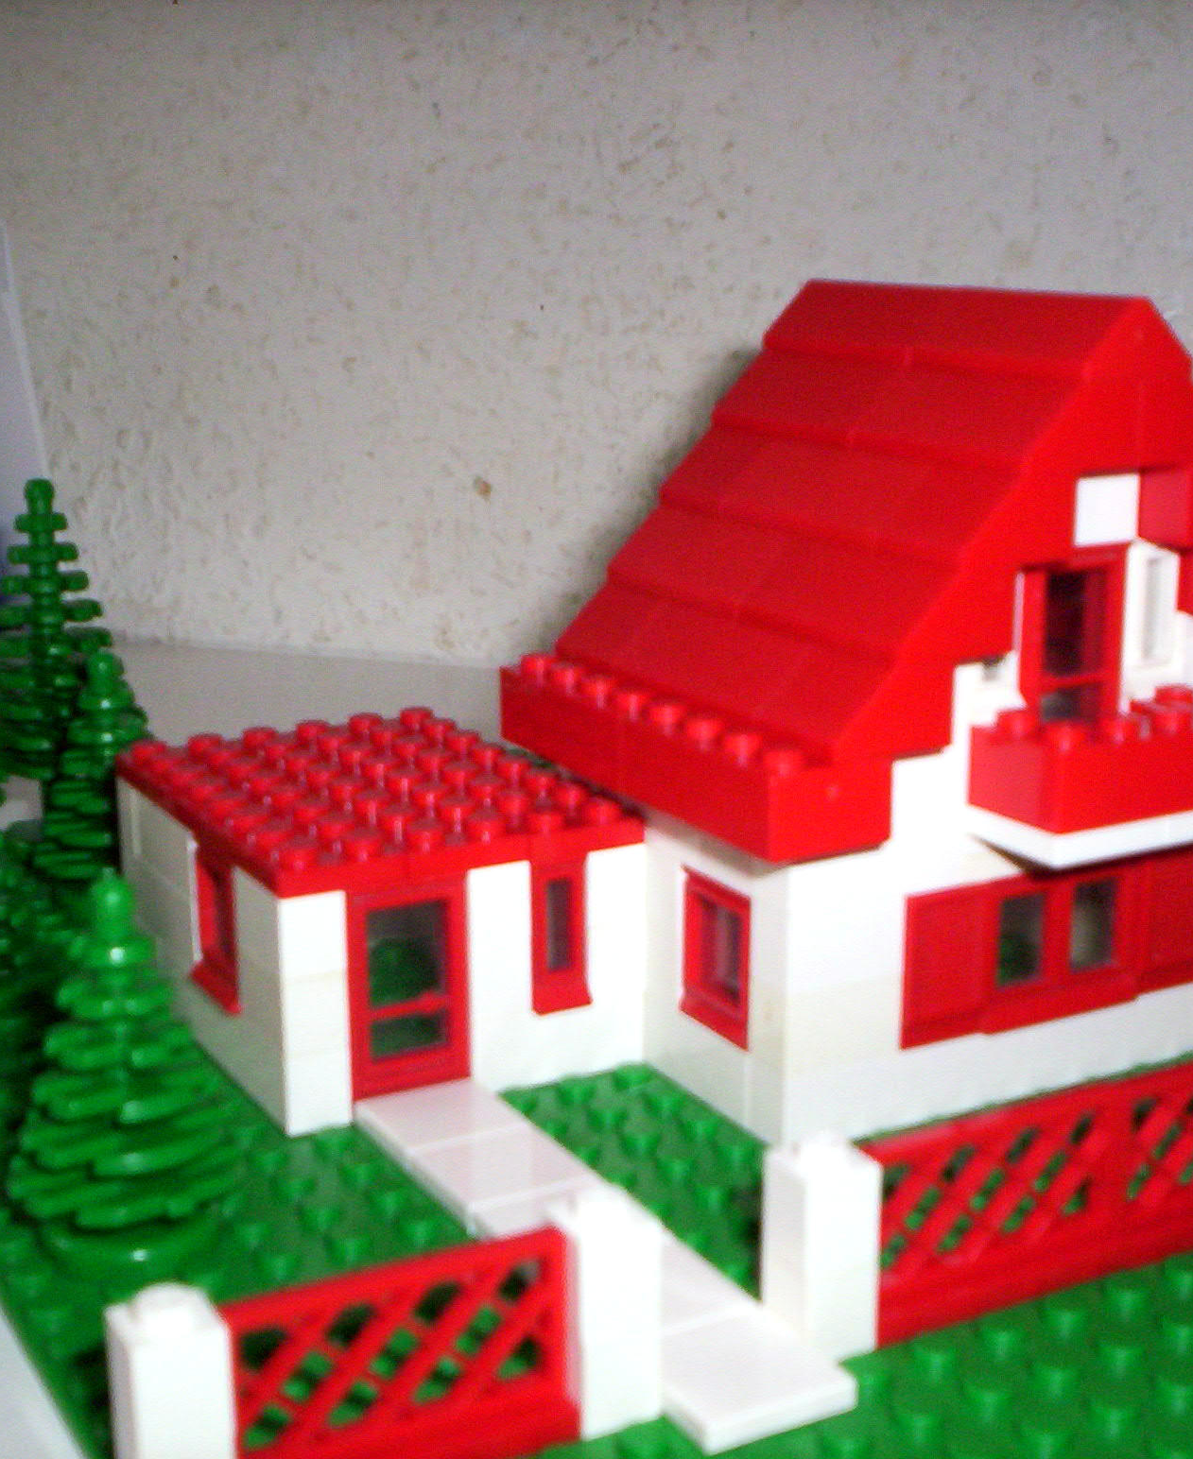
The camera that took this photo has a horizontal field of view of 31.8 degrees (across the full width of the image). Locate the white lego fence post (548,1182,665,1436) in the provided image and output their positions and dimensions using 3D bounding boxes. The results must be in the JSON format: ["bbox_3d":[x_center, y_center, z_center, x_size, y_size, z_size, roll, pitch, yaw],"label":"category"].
[{"bbox_3d":[0.000,0.051,0.186,0.008,0.021,0.008,-8,15,-28],"label":"white lego fence post"}]

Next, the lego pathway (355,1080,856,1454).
[{"bbox_3d":[-0.003,0.053,0.218,0.016,0.003,0.080,-8,15,-28],"label":"lego pathway"}]

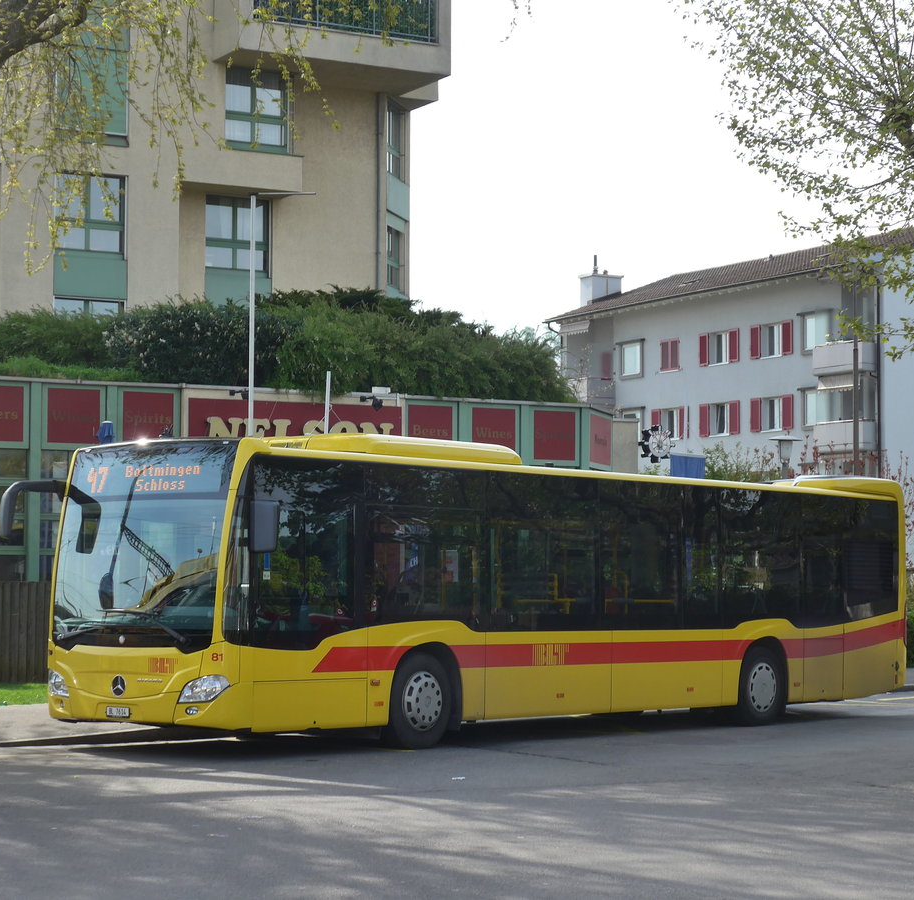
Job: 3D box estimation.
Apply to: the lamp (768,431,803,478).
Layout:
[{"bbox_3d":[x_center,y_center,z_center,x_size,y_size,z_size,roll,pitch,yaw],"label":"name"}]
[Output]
[{"bbox_3d":[6.156,1.942,42.859,0.620,4.470,0.620,0,-4,0],"label":"lamp"}]

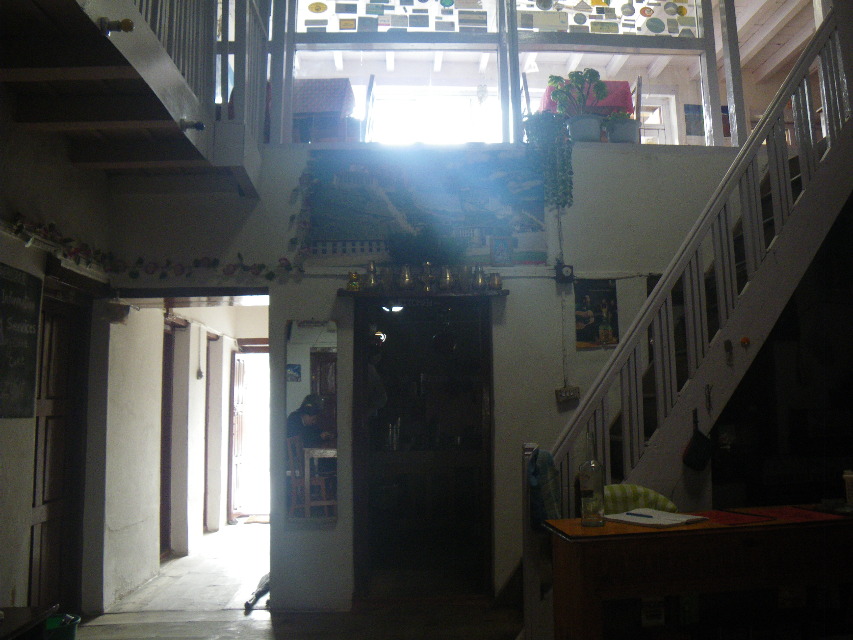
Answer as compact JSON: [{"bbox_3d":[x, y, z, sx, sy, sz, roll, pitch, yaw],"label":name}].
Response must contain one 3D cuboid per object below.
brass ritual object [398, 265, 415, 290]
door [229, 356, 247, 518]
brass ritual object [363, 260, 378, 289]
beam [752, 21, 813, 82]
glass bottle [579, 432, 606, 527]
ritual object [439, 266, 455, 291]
[{"bbox_3d":[-0.120,-0.256,4.151,0.090,0.150,0.090,0,-6,-1],"label":"brass ritual object"},{"bbox_3d":[-1.972,1.211,7.323,0.060,1.700,0.520,0,-6,-1],"label":"door"},{"bbox_3d":[-0.334,-0.270,4.147,0.090,0.160,0.090,0,-6,-1],"label":"brass ritual object"},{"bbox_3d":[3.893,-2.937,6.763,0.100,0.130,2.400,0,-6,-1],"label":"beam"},{"bbox_3d":[0.521,0.499,2.173,0.068,0.300,0.068,0,-6,-1],"label":"glass bottle"},{"bbox_3d":[0.120,-0.250,4.156,0.090,0.150,0.090,0,-6,-1],"label":"ritual object"}]

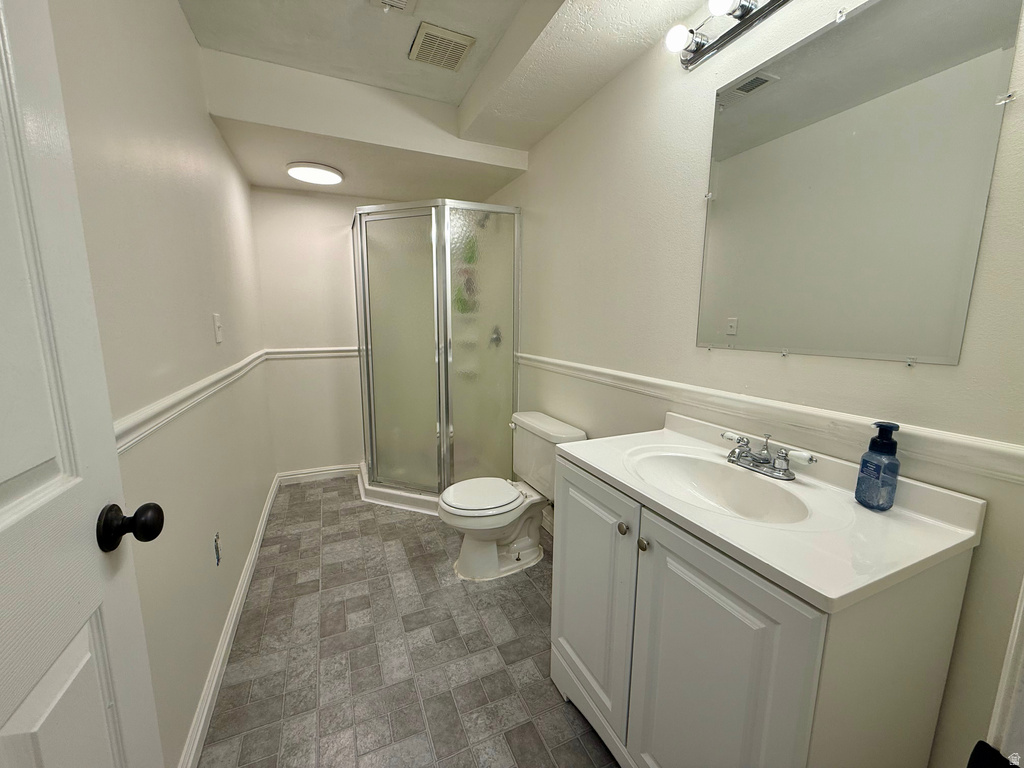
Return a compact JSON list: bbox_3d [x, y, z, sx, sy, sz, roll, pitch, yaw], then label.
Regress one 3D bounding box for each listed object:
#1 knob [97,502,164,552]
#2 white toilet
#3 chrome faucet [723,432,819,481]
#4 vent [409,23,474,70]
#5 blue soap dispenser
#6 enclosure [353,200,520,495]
[{"bbox_3d":[-0.554,0.207,0.612,0.064,0.067,0.067,-4,10,-23],"label":"knob"},{"bbox_3d":[-0.051,0.562,2.116,0.656,0.694,0.496,-4,10,-23],"label":"white toilet"},{"bbox_3d":[0.615,0.181,1.065,0.170,0.092,0.258,-4,10,-23],"label":"chrome faucet"},{"bbox_3d":[-0.288,-1.372,1.689,0.213,0.021,0.248,-4,10,-23],"label":"vent"},{"bbox_3d":[0.767,0.169,0.871,0.060,0.178,0.058,6,10,30],"label":"blue soap dispenser"},{"bbox_3d":[-0.585,-0.250,2.914,0.918,1.763,1.002,-4,10,-23],"label":"enclosure"}]

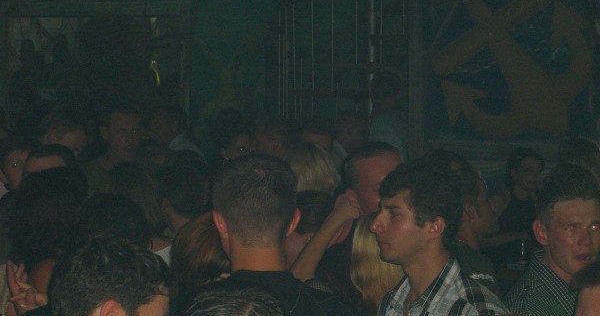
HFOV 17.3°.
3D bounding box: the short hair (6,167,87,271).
[{"bbox_3d":[-0.641,0.156,5.000,0.200,0.260,0.220,0,3,-6],"label":"short hair"}]

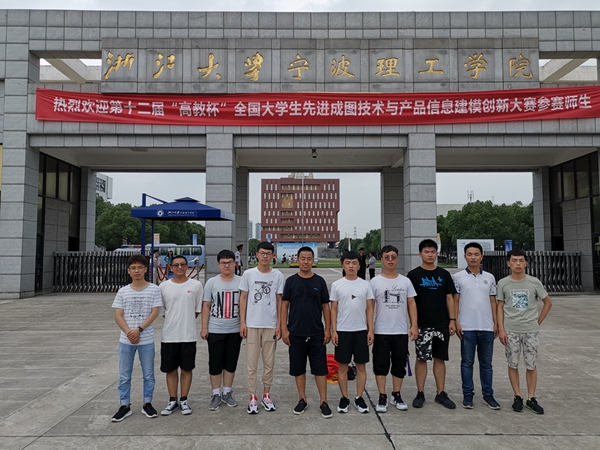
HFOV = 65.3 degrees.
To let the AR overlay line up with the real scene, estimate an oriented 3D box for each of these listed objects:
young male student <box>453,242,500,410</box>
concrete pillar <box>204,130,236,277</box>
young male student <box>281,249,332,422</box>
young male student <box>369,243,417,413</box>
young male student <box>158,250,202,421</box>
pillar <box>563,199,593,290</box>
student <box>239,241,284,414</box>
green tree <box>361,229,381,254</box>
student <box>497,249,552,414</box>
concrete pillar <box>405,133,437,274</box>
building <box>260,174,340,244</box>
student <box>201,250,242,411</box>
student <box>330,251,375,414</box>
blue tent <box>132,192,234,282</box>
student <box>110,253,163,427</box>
[{"bbox_3d":[1.923,1.081,5.150,0.489,1.766,0.310,0,-3,0],"label":"young male student"},{"bbox_3d":[-2.912,-0.319,17.338,0.940,6.004,0.960,0,-4,0],"label":"concrete pillar"},{"bbox_3d":[0.073,1.092,4.934,0.534,1.719,0.330,0,-3,0],"label":"young male student"},{"bbox_3d":[1.020,1.089,5.088,0.493,1.743,0.310,0,-3,0],"label":"young male student"},{"bbox_3d":[-1.282,1.161,5.052,0.446,1.654,0.360,0,-4,-6],"label":"young male student"},{"bbox_3d":[12.728,0.935,20.948,0.600,3.969,2.140,0,-3,0],"label":"pillar"},{"bbox_3d":[-0.410,1.062,5.020,0.468,1.791,0.320,0,-3,0],"label":"student"},{"bbox_3d":[15.009,4.259,94.925,5.800,7.000,5.800,0,-4,0],"label":"green tree"},{"bbox_3d":[2.469,1.135,5.136,0.549,1.718,0.360,-1,-4,10],"label":"student"},{"bbox_3d":[4.597,-0.347,17.990,0.986,6.175,0.980,0,-3,0],"label":"concrete pillar"},{"bbox_3d":[0.355,-3.088,218.601,34.737,36.039,26.000,0,-3,0],"label":"building"},{"bbox_3d":[-0.850,1.121,5.144,0.464,1.689,0.330,0,-3,0],"label":"student"},{"bbox_3d":[0.576,1.143,5.136,0.459,1.701,0.320,0,-4,0],"label":"student"},{"bbox_3d":[-3.451,0.783,14.192,2.478,3.465,2.478,0,-3,0],"label":"blue tent"},{"bbox_3d":[-1.708,1.147,4.912,0.513,1.665,0.380,1,-4,-8],"label":"student"}]

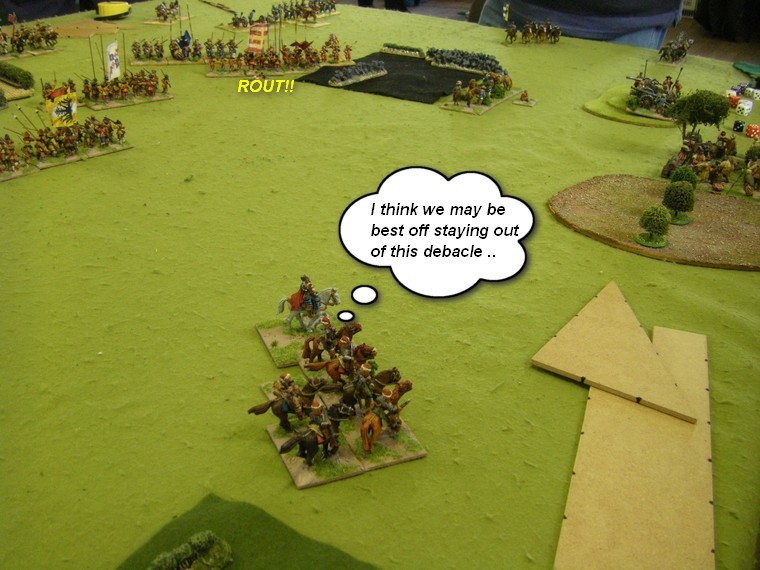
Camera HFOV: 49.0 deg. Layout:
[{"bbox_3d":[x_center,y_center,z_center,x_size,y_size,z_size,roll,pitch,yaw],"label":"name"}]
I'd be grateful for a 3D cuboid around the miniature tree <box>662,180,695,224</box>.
[{"bbox_3d":[0.195,-0.055,0.544,0.020,0.026,0.020,2,28,0],"label":"miniature tree"}]

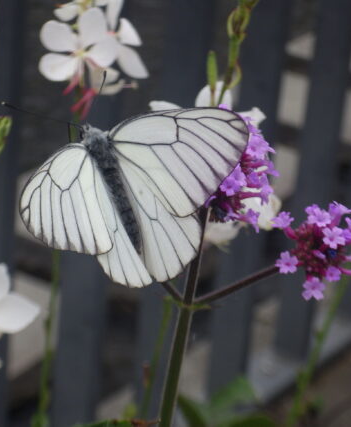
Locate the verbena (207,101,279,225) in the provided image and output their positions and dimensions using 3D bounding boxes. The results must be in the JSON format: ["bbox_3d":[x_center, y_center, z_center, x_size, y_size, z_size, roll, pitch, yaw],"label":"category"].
[{"bbox_3d":[0.014,-0.011,0.370,0.022,0.029,0.022,11,22,0],"label":"verbena"}]

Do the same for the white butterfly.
[{"bbox_3d":[-0.009,-0.004,0.354,0.056,0.043,0.021,-19,-16,-19],"label":"white butterfly"}]

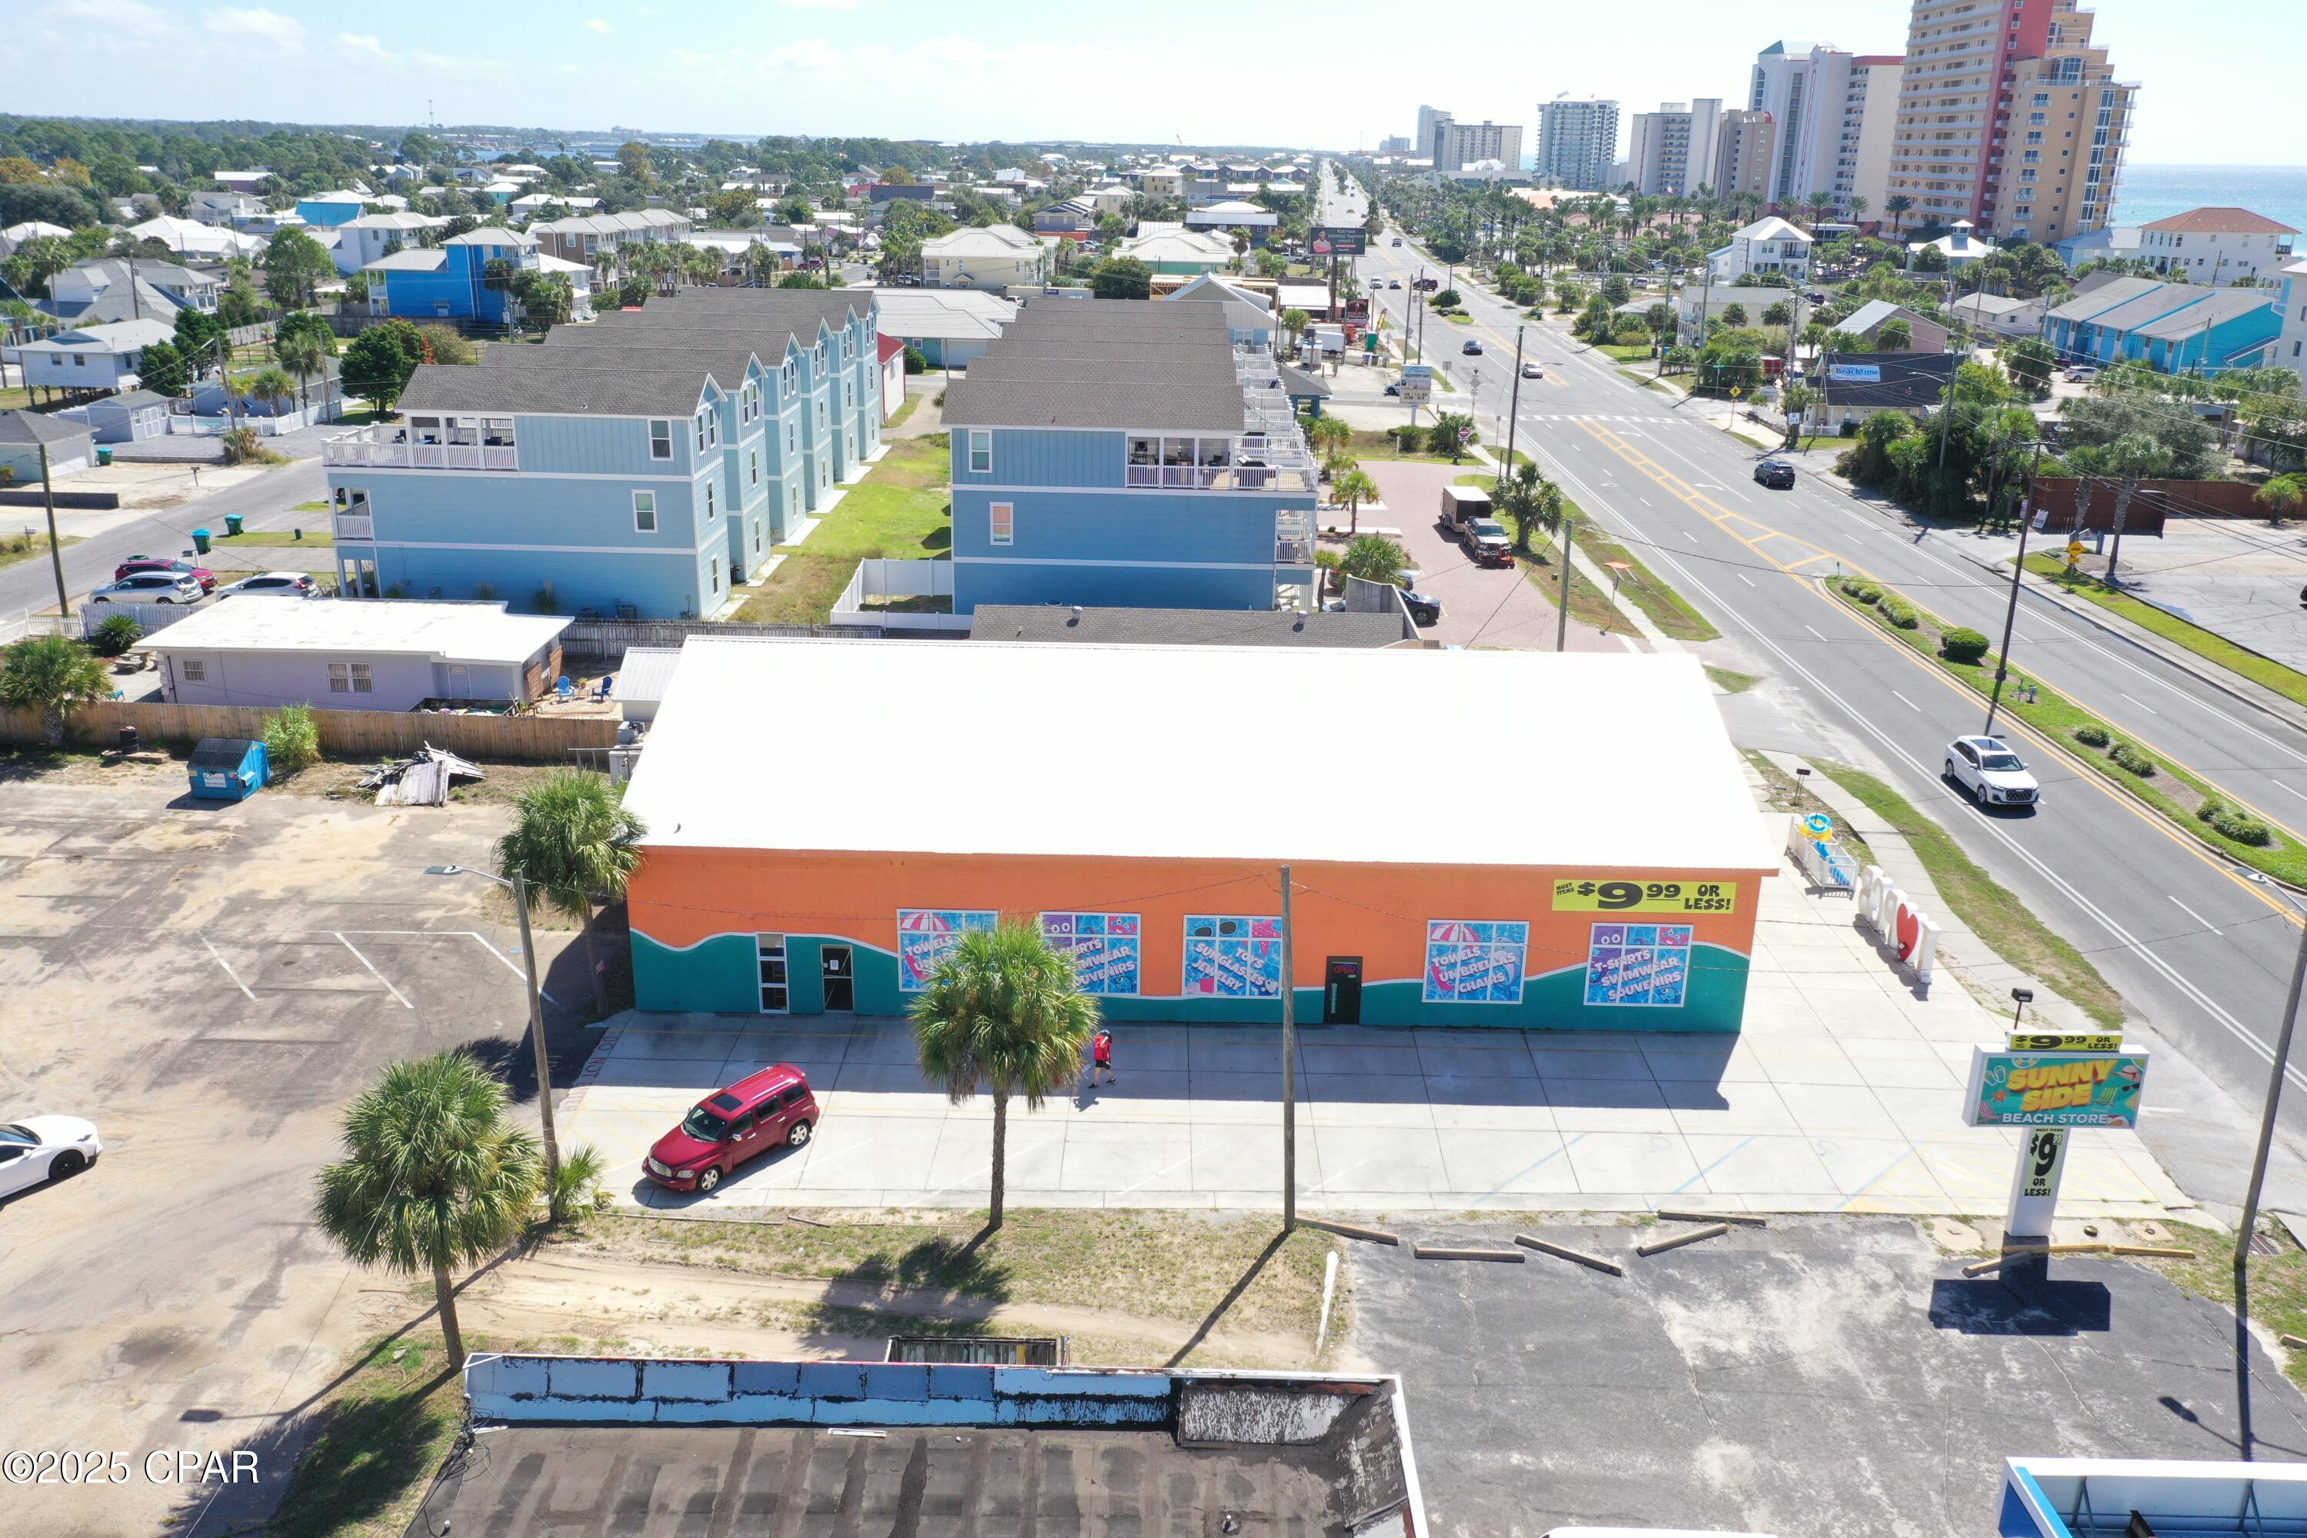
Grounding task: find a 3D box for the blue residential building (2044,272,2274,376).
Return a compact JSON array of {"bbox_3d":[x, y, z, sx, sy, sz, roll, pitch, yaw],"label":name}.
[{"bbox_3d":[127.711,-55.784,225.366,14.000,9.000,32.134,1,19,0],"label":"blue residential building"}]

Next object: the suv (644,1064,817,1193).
[{"bbox_3d":[-10.070,8.509,42.751,1.760,1.630,4.475,16,25,38],"label":"suv"}]

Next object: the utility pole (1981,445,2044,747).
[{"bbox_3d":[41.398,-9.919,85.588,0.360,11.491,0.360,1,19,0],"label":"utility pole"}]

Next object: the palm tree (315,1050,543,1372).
[{"bbox_3d":[-13.651,8.681,34.294,3.964,6.746,3.964,1,19,0],"label":"palm tree"}]

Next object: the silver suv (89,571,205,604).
[{"bbox_3d":[-51.120,-9.017,90.995,5.000,1.760,1.950,1,19,1],"label":"silver suv"}]

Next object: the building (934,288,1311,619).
[{"bbox_3d":[-0.830,-23.113,120.513,19.154,11.990,59.998,1,19,0],"label":"building"}]

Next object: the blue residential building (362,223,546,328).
[{"bbox_3d":[-89.131,-63.026,229.492,19.000,11.400,9.500,1,19,0],"label":"blue residential building"}]

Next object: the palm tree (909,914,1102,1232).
[{"bbox_3d":[-3.324,6.867,39.203,4.054,7.257,4.054,1,19,0],"label":"palm tree"}]

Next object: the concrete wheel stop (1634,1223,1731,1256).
[{"bbox_3d":[12.299,10.932,41.589,2.493,0.130,0.150,-7,21,-23],"label":"concrete wheel stop"}]

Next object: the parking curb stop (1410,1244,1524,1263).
[{"bbox_3d":[6.964,10.707,39.454,2.396,0.155,0.175,1,19,2],"label":"parking curb stop"}]

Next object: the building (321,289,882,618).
[{"bbox_3d":[-32.338,-23.806,120.723,19.104,12.040,61.988,1,19,0],"label":"building"}]

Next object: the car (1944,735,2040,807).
[{"bbox_3d":[33.695,-0.063,71.872,1.920,1.670,4.700,1,19,0],"label":"car"}]

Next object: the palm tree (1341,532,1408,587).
[{"bbox_3d":[12.515,-11.835,101.733,3.550,3.300,3.550,1,19,0],"label":"palm tree"}]

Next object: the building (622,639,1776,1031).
[{"bbox_3d":[1.161,0.158,58.950,32.437,8.756,19.204,1,19,0],"label":"building"}]

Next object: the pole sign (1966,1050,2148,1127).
[{"bbox_3d":[20.682,7.289,41.116,3.781,1.920,0.448,1,19,0],"label":"pole sign"}]

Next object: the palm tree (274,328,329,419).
[{"bbox_3d":[-73.811,-34.104,155.088,4.378,7.363,4.378,1,19,0],"label":"palm tree"}]

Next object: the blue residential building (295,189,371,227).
[{"bbox_3d":[-202.565,-138.304,443.757,15.920,8.955,12.935,1,19,0],"label":"blue residential building"}]

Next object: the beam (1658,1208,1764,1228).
[{"bbox_3d":[13.215,10.654,42.435,2.443,0.130,0.140,3,19,6],"label":"beam"}]

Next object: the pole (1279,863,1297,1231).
[{"bbox_3d":[3.038,6.465,40.426,0.279,9.154,0.279,-2,19,1],"label":"pole"}]

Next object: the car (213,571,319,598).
[{"bbox_3d":[-46.334,-9.382,93.757,4.600,1.660,1.860,1,19,-1],"label":"car"}]

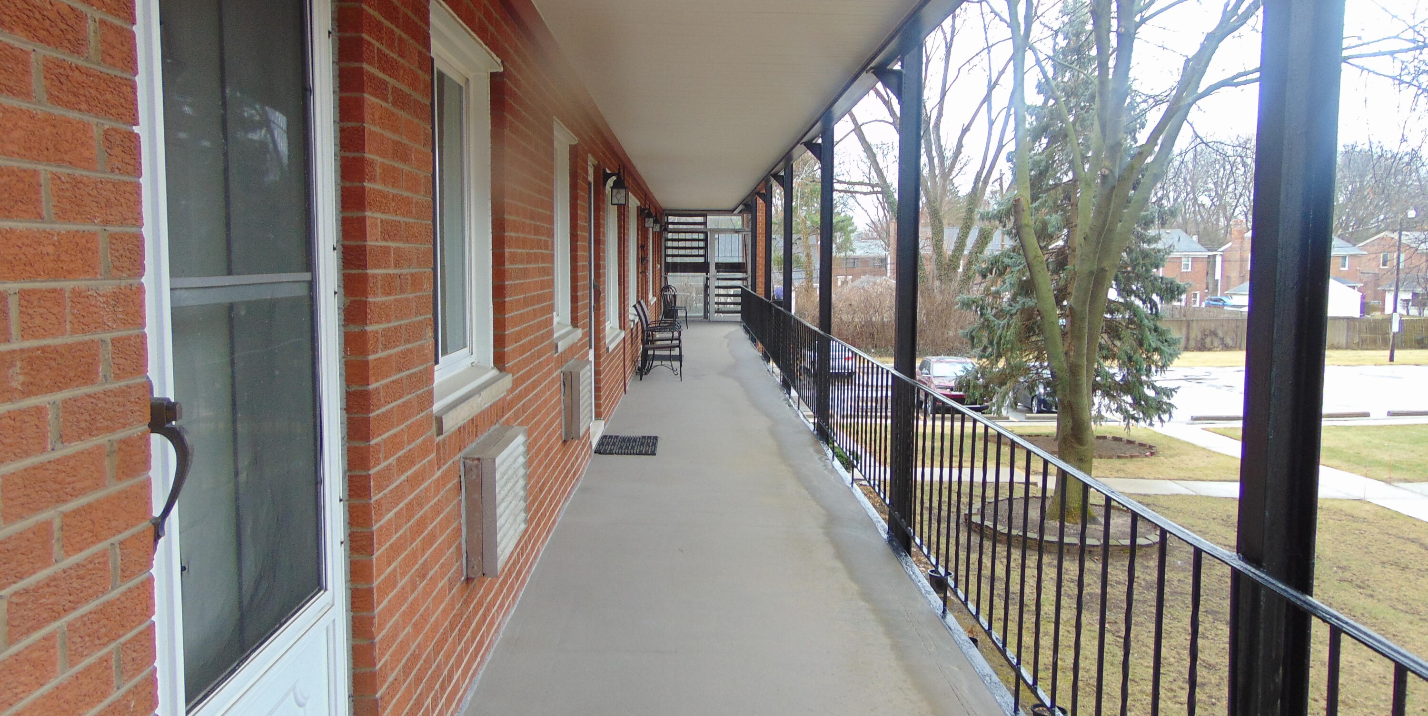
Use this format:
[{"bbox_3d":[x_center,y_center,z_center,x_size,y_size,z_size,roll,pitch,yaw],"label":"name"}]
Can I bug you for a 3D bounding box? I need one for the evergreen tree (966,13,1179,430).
[{"bbox_3d":[9.012,-3.194,25.627,5.600,10.800,5.600,0,6,-1],"label":"evergreen tree"}]

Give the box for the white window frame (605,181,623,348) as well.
[{"bbox_3d":[-1.037,-0.965,10.153,0.130,1.540,2.100,0,6,-1],"label":"white window frame"}]

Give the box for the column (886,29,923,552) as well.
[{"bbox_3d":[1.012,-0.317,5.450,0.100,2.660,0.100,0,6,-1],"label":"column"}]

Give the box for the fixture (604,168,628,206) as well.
[{"bbox_3d":[-0.841,-1.476,8.832,0.200,0.345,0.150,0,6,-1],"label":"fixture"}]

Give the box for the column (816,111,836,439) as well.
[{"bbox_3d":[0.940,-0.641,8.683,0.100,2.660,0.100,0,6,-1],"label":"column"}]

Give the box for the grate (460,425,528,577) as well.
[{"bbox_3d":[-0.777,0.500,3.729,0.110,0.410,0.690,0,6,-1],"label":"grate"}]

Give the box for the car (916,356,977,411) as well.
[{"bbox_3d":[7.302,0.733,32.200,1.850,1.680,4.600,0,6,-1],"label":"car"}]

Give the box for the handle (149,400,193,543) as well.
[{"bbox_3d":[-0.825,0.167,1.580,0.070,0.220,0.045,0,6,-1],"label":"handle"}]

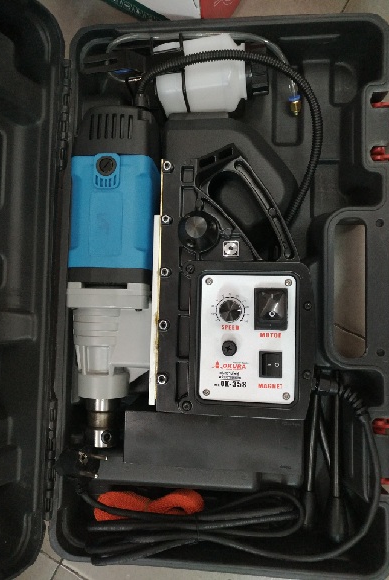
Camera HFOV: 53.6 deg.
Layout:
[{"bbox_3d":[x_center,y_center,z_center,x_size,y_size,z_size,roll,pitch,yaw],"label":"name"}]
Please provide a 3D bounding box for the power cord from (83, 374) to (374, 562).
[{"bbox_3d":[0.030,0.190,0.397,0.315,0.075,0.210,0,87,5],"label":"power cord"}]

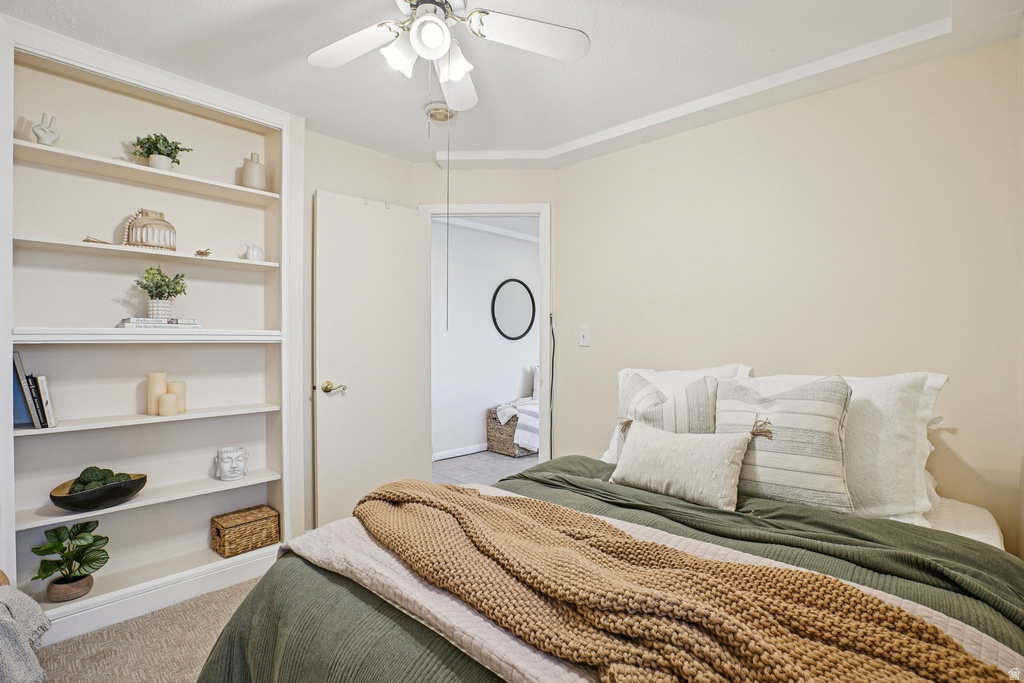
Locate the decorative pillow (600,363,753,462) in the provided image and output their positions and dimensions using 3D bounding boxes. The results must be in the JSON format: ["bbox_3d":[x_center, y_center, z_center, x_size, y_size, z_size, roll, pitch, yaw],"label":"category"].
[{"bbox_3d":[0.797,0.379,2.277,0.700,0.490,0.180,0,-17,40],"label":"decorative pillow"}]

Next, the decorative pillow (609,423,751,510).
[{"bbox_3d":[0.657,0.467,1.813,0.490,0.290,0.140,0,-32,40],"label":"decorative pillow"}]

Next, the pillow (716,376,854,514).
[{"bbox_3d":[1.056,0.369,1.807,0.480,0.480,0.160,0,-20,40],"label":"pillow"}]

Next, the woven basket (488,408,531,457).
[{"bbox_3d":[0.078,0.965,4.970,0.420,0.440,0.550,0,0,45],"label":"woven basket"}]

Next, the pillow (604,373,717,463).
[{"bbox_3d":[0.693,0.376,2.125,0.470,0.470,0.150,0,-22,40],"label":"pillow"}]

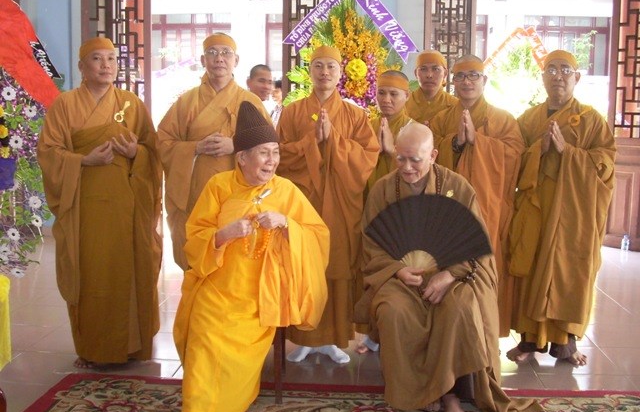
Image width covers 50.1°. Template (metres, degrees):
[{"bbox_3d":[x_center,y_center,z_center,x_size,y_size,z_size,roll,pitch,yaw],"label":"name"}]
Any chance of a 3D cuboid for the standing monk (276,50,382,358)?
[{"bbox_3d":[0.038,-0.005,3.485,0.500,1.601,0.400,1,7,1],"label":"standing monk"}]

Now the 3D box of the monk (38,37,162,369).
[{"bbox_3d":[-1.140,-0.033,3.568,0.610,1.630,0.480,-1,8,-18],"label":"monk"}]

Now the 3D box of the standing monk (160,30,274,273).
[{"bbox_3d":[-0.545,-0.048,3.541,0.540,1.661,0.400,0,7,-7],"label":"standing monk"}]

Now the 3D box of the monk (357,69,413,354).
[{"bbox_3d":[0.404,0.027,3.670,0.460,1.500,0.380,3,7,17],"label":"monk"}]

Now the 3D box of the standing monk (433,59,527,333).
[{"bbox_3d":[0.866,-0.024,3.867,0.520,1.600,0.450,3,8,18],"label":"standing monk"}]

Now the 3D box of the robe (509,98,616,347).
[{"bbox_3d":[1.304,0.068,3.757,0.560,1.280,0.450,4,8,20],"label":"robe"}]

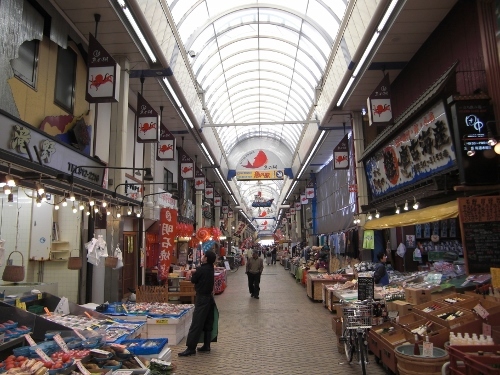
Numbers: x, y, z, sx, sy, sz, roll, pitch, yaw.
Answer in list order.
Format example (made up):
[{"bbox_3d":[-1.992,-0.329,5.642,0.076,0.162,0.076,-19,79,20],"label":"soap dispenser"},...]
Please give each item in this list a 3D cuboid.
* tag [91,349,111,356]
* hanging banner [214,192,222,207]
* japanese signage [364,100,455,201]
[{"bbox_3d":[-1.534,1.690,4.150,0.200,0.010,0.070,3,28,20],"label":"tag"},{"bbox_3d":[-2.326,0.807,29.669,0.580,1.360,0.220,-1,-8,1],"label":"hanging banner"},{"bbox_3d":[3.330,-0.567,8.903,0.150,1.100,4.800,-8,-8,0],"label":"japanese signage"}]

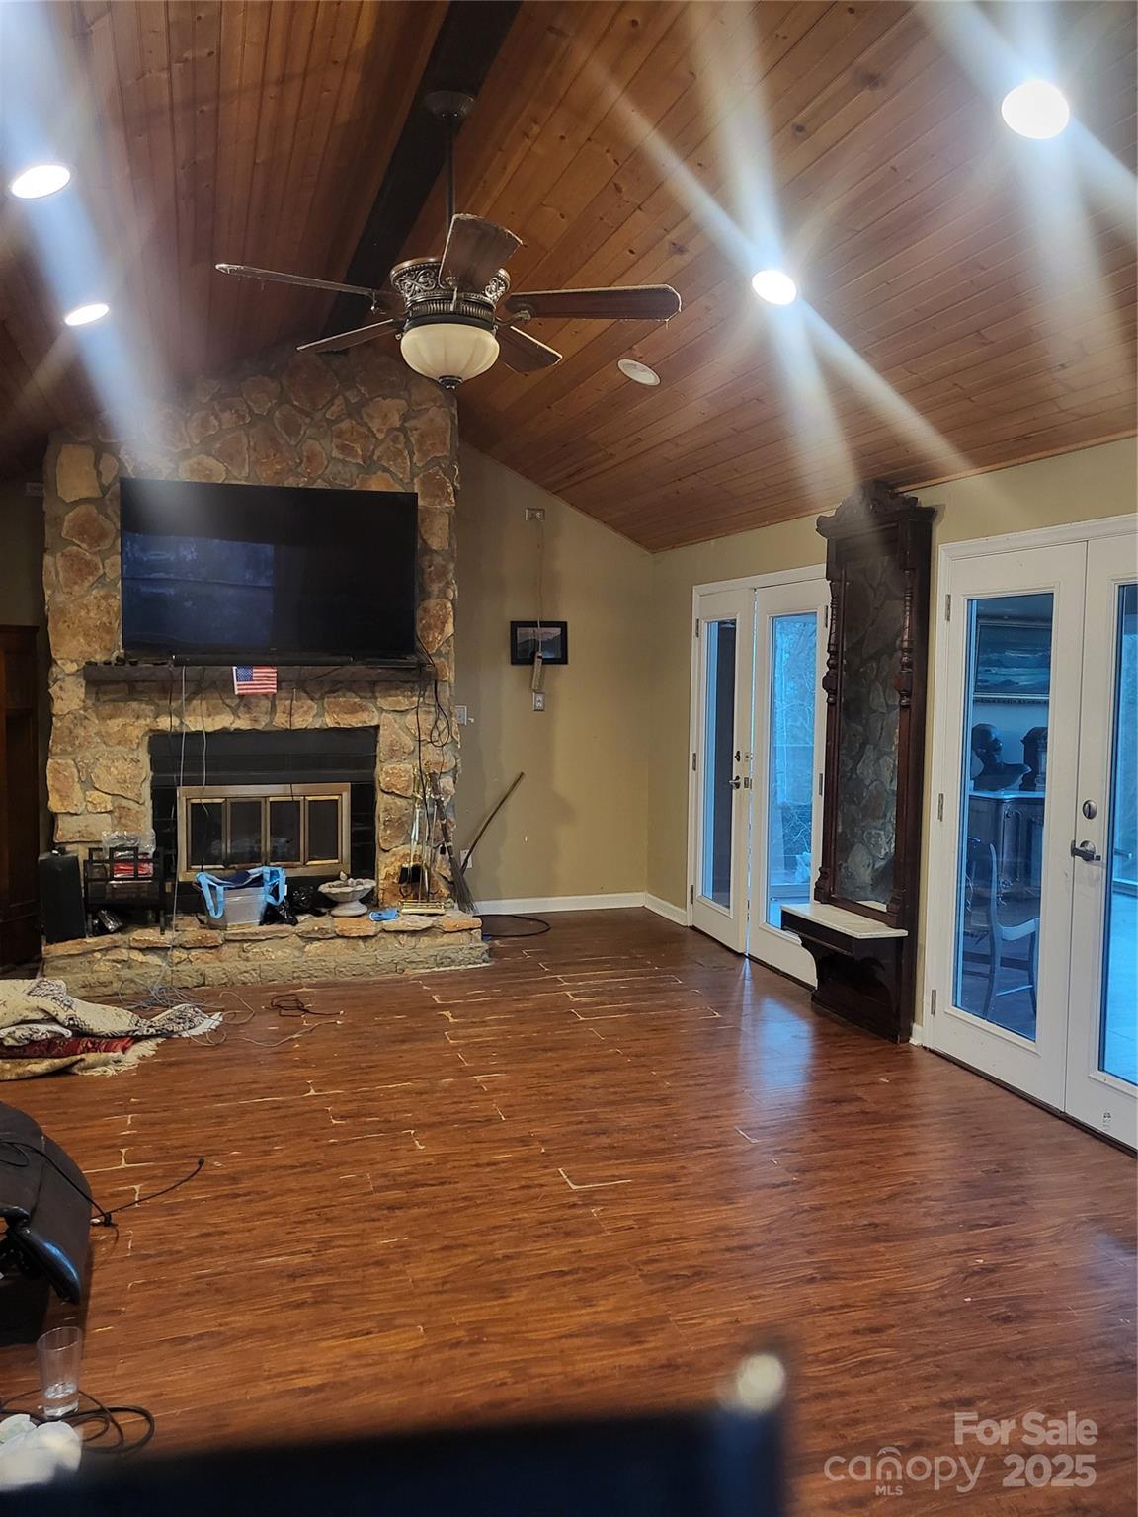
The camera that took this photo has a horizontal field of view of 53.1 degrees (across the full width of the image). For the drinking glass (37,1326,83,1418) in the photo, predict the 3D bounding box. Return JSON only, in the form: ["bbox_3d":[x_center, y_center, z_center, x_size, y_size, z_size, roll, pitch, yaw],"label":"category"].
[{"bbox_3d":[-1.109,1.350,2.489,0.088,0.155,0.088,-1,5,-19],"label":"drinking glass"}]

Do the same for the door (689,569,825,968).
[{"bbox_3d":[1.047,0.068,6.387,0.100,2.110,1.580,-1,5,-19],"label":"door"}]

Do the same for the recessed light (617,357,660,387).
[{"bbox_3d":[0.303,-1.696,4.993,0.195,0.040,0.195,26,-4,-19],"label":"recessed light"}]

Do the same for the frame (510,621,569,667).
[{"bbox_3d":[-0.189,-0.746,7.391,0.380,0.280,0.030,-1,5,-19],"label":"frame"}]

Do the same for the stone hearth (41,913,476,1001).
[{"bbox_3d":[-1.581,1.012,6.137,2.240,0.240,0.520,-1,5,-19],"label":"stone hearth"}]

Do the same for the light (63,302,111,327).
[{"bbox_3d":[-1.828,-1.683,4.319,0.185,0.040,0.185,-28,13,-15],"label":"light"}]

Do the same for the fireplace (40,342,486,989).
[{"bbox_3d":[-1.663,-0.625,6.281,2.220,3.480,1.080,-1,5,-19],"label":"fireplace"}]

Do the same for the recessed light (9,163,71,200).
[{"bbox_3d":[-1.438,-1.570,3.098,0.185,0.040,0.185,-28,13,-15],"label":"recessed light"}]

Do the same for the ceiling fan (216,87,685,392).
[{"bbox_3d":[-0.350,-1.536,3.369,1.350,0.870,1.350,-1,5,-19],"label":"ceiling fan"}]

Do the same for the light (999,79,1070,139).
[{"bbox_3d":[1.117,-1.549,2.717,0.178,0.030,0.178,26,-5,-19],"label":"light"}]

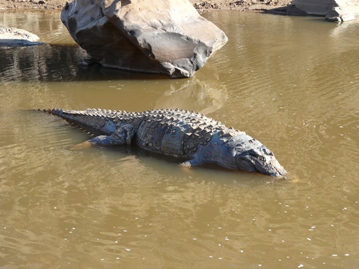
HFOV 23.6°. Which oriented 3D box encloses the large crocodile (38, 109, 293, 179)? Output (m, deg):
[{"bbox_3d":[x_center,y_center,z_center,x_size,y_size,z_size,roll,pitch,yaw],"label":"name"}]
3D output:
[{"bbox_3d":[-0.400,-0.070,9.600,3.750,0.550,1.050,14,25,34],"label":"large crocodile"}]

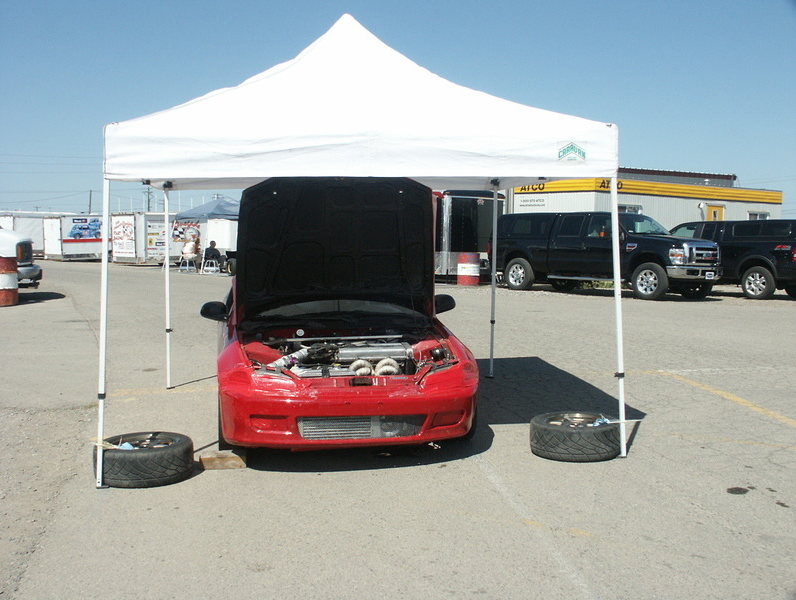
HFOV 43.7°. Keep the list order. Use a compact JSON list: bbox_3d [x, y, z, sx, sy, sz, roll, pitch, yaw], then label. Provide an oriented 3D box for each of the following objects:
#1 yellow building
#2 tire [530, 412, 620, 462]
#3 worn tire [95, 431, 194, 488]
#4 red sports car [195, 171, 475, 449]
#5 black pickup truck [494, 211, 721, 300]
[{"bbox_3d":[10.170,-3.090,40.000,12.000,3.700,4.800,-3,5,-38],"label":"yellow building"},{"bbox_3d":[1.140,0.875,6.390,0.580,0.210,0.580,0,4,0],"label":"tire"},{"bbox_3d":[-1.497,0.939,5.885,0.580,0.210,0.580,0,4,0],"label":"worn tire"},{"bbox_3d":[-0.517,-0.017,7.837,1.730,1.800,4.200,-1,4,-8],"label":"red sports car"},{"bbox_3d":[5.050,-1.180,25.000,2.060,1.980,6.270,-4,6,-41],"label":"black pickup truck"}]

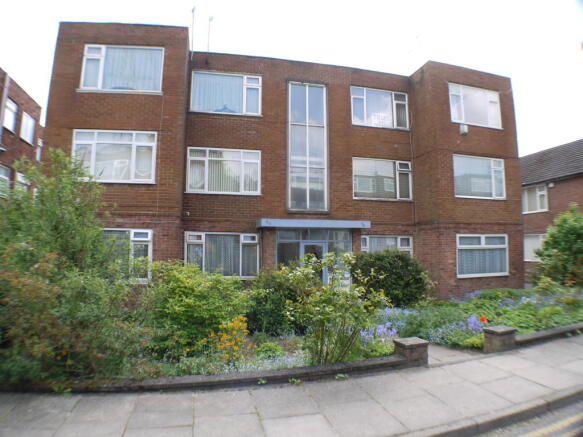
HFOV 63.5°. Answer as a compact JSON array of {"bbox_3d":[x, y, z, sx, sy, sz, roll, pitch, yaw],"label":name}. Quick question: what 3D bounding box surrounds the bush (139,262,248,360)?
[{"bbox_3d":[-1.434,1.332,6.900,1.480,1.330,1.250,1,-7,-14],"label":"bush"}]

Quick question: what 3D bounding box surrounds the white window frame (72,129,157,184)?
[{"bbox_3d":[-4.730,-1.657,12.600,2.100,1.360,0.140,1,-7,-14],"label":"white window frame"}]

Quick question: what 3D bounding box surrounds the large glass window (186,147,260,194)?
[{"bbox_3d":[-2.072,-1.456,14.658,2.320,1.400,0.120,1,-5,-16],"label":"large glass window"}]

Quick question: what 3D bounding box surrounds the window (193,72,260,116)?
[{"bbox_3d":[-2.025,-3.926,14.899,2.250,1.360,0.120,1,-5,-16],"label":"window"}]

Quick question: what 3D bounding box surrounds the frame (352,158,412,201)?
[{"bbox_3d":[3.195,-1.362,16.590,2.200,1.390,0.120,2,-6,-15],"label":"frame"}]

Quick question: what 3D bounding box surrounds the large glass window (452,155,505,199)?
[{"bbox_3d":[6.137,-1.335,15.350,1.870,1.370,0.140,1,-7,-14],"label":"large glass window"}]

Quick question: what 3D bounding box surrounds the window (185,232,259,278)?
[{"bbox_3d":[-2.187,1.161,14.794,2.300,1.420,0.120,2,-6,-15],"label":"window"}]

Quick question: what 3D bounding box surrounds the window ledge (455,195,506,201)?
[{"bbox_3d":[6.413,-0.719,15.998,2.100,0.080,0.150,2,-6,-15],"label":"window ledge"}]

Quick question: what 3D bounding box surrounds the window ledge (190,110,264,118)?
[{"bbox_3d":[-2.110,-3.340,15.143,2.380,0.080,0.150,2,-6,-15],"label":"window ledge"}]

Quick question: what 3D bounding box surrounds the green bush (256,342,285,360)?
[{"bbox_3d":[-0.291,1.835,6.529,0.370,0.210,0.330,1,-5,-16],"label":"green bush"}]

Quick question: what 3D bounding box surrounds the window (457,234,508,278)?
[{"bbox_3d":[6.133,1.201,15.100,1.850,1.370,0.140,1,-7,-14],"label":"window"}]

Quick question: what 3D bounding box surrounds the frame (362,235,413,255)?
[{"bbox_3d":[3.143,1.257,15.600,1.880,1.350,0.140,1,-7,-14],"label":"frame"}]

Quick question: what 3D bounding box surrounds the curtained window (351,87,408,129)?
[{"bbox_3d":[3.165,-3.939,16.807,2.200,1.390,0.120,2,-6,-15],"label":"curtained window"}]

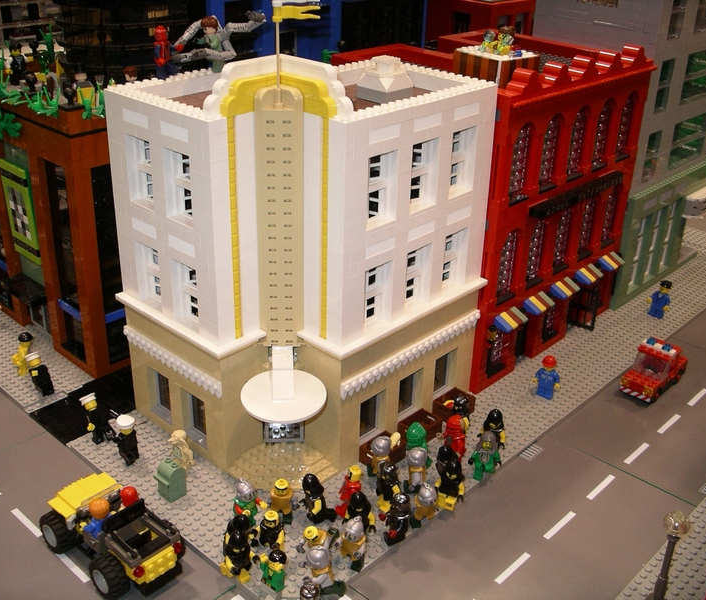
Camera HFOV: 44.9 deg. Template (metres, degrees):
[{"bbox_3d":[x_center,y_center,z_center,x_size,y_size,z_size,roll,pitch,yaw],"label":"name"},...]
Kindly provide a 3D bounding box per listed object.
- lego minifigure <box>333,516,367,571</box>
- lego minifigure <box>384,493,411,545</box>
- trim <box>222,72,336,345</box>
[{"bbox_3d":[0.002,0.168,0.588,0.024,0.042,0.018,15,29,26],"label":"lego minifigure"},{"bbox_3d":[0.032,0.159,0.625,0.018,0.042,0.025,-14,31,-29],"label":"lego minifigure"},{"bbox_3d":[-0.052,-0.066,0.626,0.079,0.191,0.044,0,26,-2],"label":"trim"}]

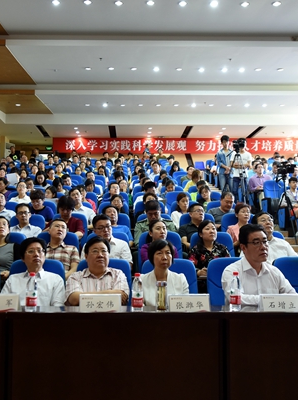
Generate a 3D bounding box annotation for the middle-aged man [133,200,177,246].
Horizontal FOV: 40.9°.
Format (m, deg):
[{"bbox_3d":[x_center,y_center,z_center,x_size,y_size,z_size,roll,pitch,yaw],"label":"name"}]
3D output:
[{"bbox_3d":[0.077,0.606,4.721,0.540,1.221,0.750,0,-4,0],"label":"middle-aged man"}]

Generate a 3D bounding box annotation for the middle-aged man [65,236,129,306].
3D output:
[{"bbox_3d":[-0.374,0.875,2.849,0.560,1.221,0.750,0,-4,-2],"label":"middle-aged man"}]

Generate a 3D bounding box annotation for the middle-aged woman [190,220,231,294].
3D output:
[{"bbox_3d":[0.576,0.785,3.539,0.470,1.200,0.780,1,-4,-9],"label":"middle-aged woman"}]

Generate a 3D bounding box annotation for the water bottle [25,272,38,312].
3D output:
[{"bbox_3d":[-0.687,0.543,2.340,0.066,0.235,0.066,0,-4,0],"label":"water bottle"}]

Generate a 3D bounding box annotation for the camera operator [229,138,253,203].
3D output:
[{"bbox_3d":[1.976,-0.458,8.497,0.520,1.740,0.500,0,-4,0],"label":"camera operator"}]

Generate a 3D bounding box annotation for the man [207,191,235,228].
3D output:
[{"bbox_3d":[0.991,0.474,5.431,0.520,1.164,0.750,0,-4,0],"label":"man"}]

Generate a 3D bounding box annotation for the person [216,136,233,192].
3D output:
[{"bbox_3d":[1.661,-0.540,8.749,0.500,1.740,0.320,0,-4,-5],"label":"person"}]

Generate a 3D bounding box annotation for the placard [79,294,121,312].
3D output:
[{"bbox_3d":[-0.284,0.597,2.296,0.235,0.108,0.085,0,-4,0],"label":"placard"}]

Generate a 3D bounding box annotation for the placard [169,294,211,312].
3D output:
[{"bbox_3d":[0.233,0.597,2.296,0.235,0.108,0.085,0,-4,0],"label":"placard"}]

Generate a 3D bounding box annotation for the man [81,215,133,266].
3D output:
[{"bbox_3d":[-0.389,0.749,3.541,0.520,1.240,0.780,0,-4,-6],"label":"man"}]

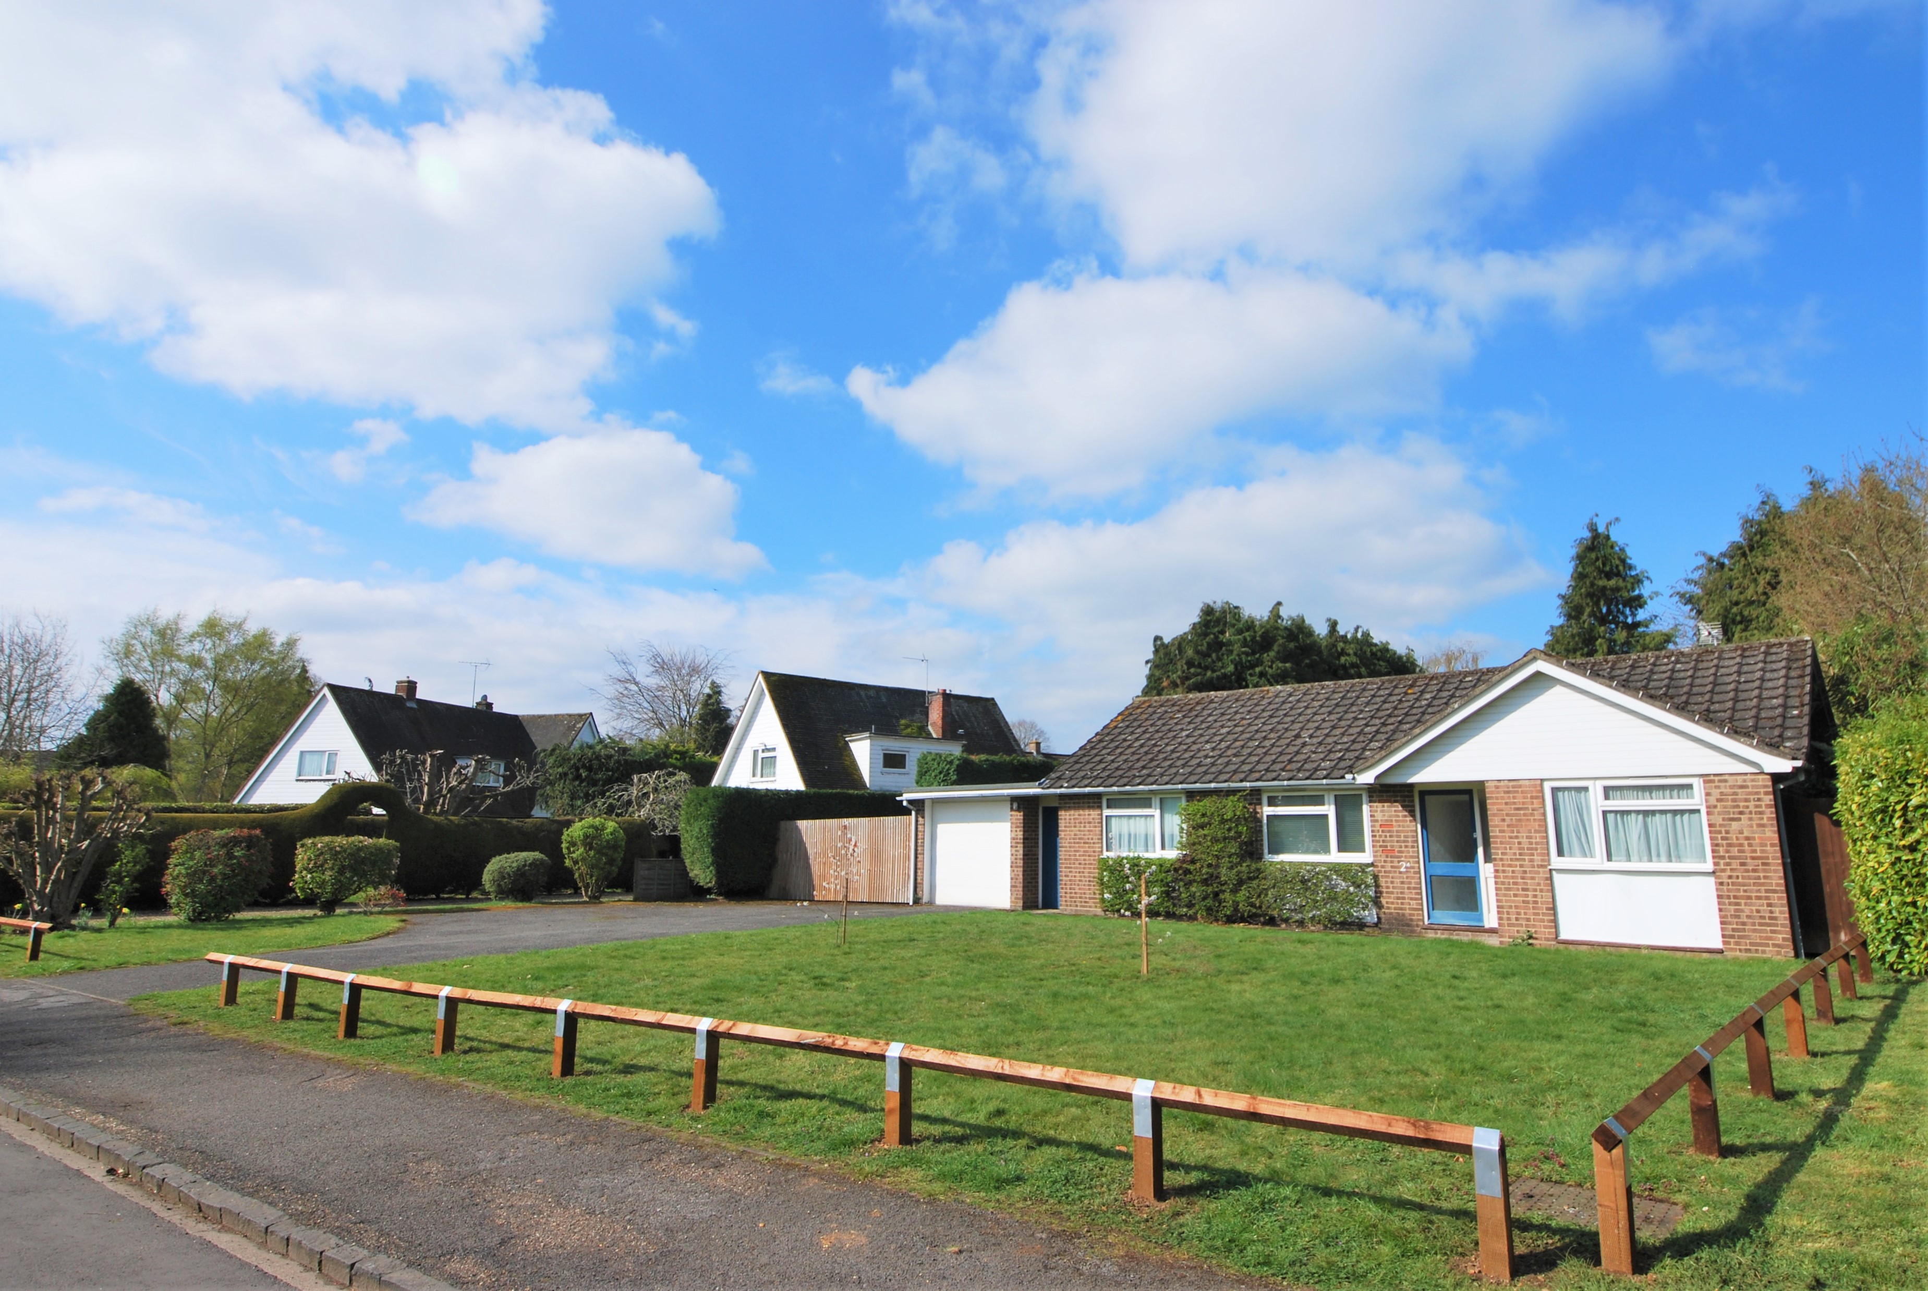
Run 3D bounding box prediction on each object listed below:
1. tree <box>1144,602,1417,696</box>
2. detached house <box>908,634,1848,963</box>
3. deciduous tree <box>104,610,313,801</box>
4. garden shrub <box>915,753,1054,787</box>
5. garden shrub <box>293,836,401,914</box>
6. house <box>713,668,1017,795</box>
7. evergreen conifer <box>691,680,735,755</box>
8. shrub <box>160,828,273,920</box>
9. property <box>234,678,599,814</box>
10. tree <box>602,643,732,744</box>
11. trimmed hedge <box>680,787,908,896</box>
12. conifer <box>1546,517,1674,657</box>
[{"bbox_3d":[10.395,3.013,31.024,8.600,8.973,6.000,-3,-11,18],"label":"tree"},{"bbox_3d":[6.630,2.834,18.293,14.800,4.420,7.600,-9,-15,41],"label":"detached house"},{"bbox_3d":[-40.054,4.246,49.967,9.000,12.387,8.500,10,-14,-38],"label":"deciduous tree"},{"bbox_3d":[0.746,4.787,26.577,4.600,3.677,1.800,5,-12,-22],"label":"garden shrub"},{"bbox_3d":[-11.181,4.103,17.503,1.750,1.380,1.450,8,-13,-32],"label":"garden shrub"},{"bbox_3d":[-3.021,4.970,36.309,10.800,6.869,9.000,9,-13,-35],"label":"house"},{"bbox_3d":[-12.152,5.814,45.685,2.900,8.445,2.900,4,-11,-14],"label":"evergreen conifer"},{"bbox_3d":[-12.708,3.750,16.446,1.600,1.620,1.500,9,-14,-37],"label":"shrub"},{"bbox_3d":[-23.025,5.941,42.385,8.900,6.774,12.200,-2,-11,16],"label":"property"},{"bbox_3d":[-16.326,5.469,51.847,7.000,11.309,7.000,4,-11,-17],"label":"tree"},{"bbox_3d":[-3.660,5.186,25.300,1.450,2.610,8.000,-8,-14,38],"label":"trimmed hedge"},{"bbox_3d":[20.817,1.622,30.309,4.200,11.792,4.200,-6,-13,34],"label":"conifer"}]

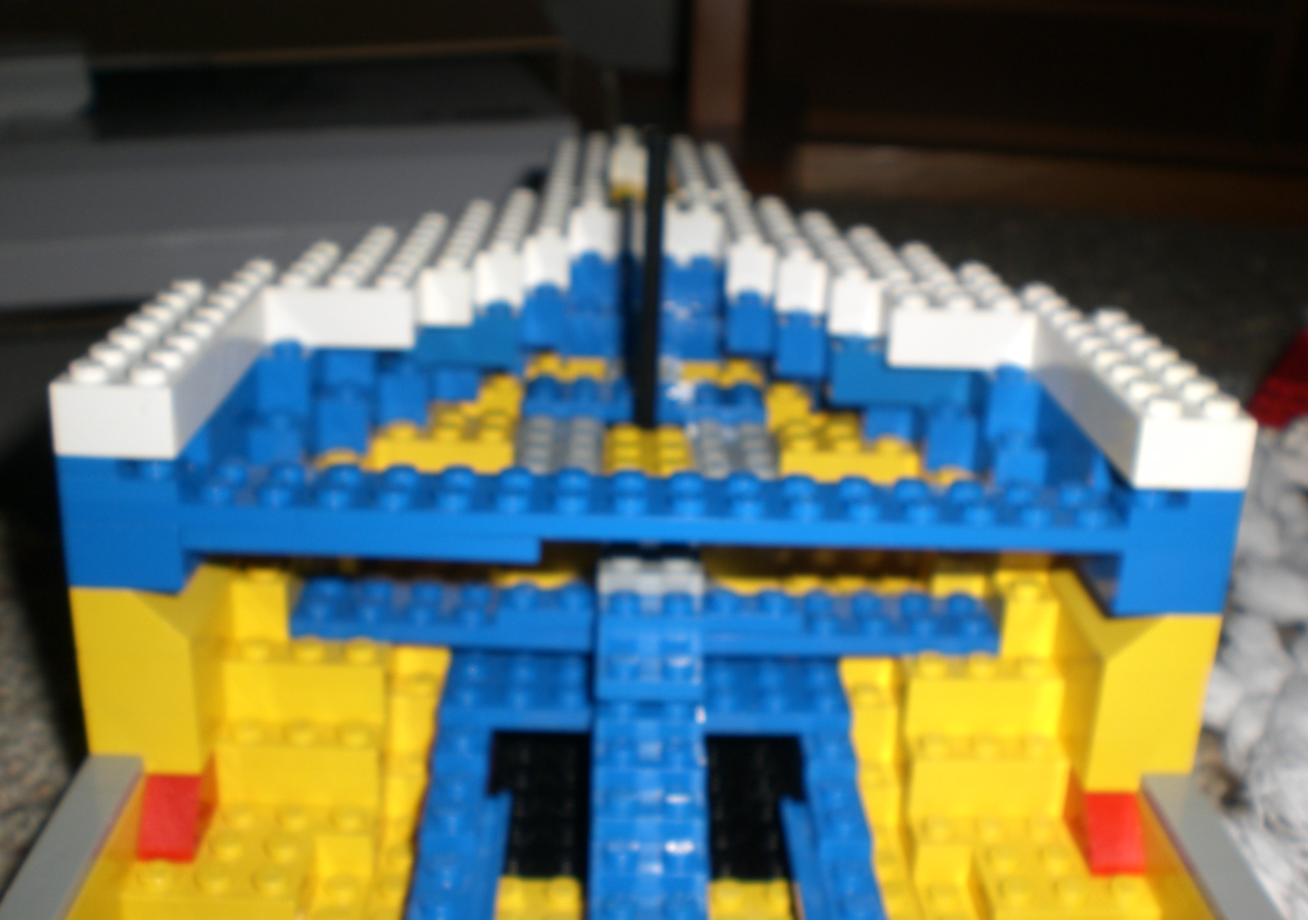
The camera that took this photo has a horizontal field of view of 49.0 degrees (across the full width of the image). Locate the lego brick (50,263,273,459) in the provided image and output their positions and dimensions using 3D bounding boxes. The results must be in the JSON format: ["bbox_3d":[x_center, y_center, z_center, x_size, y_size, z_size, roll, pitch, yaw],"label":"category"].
[{"bbox_3d":[-0.072,-0.018,0.222,0.016,0.011,0.072,2,20,-2],"label":"lego brick"}]

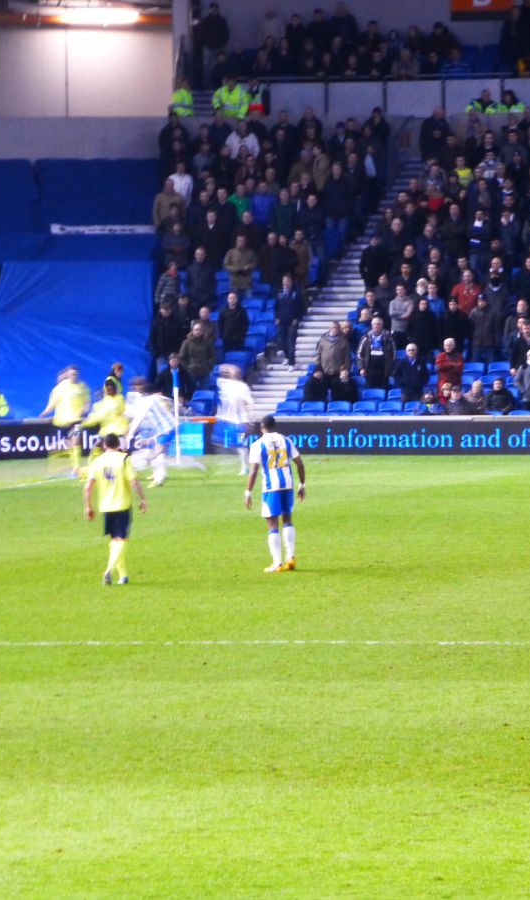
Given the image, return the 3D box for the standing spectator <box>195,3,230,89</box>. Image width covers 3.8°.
[{"bbox_3d":[-0.991,-7.996,159.029,0.580,1.760,0.420,-1,2,3],"label":"standing spectator"}]

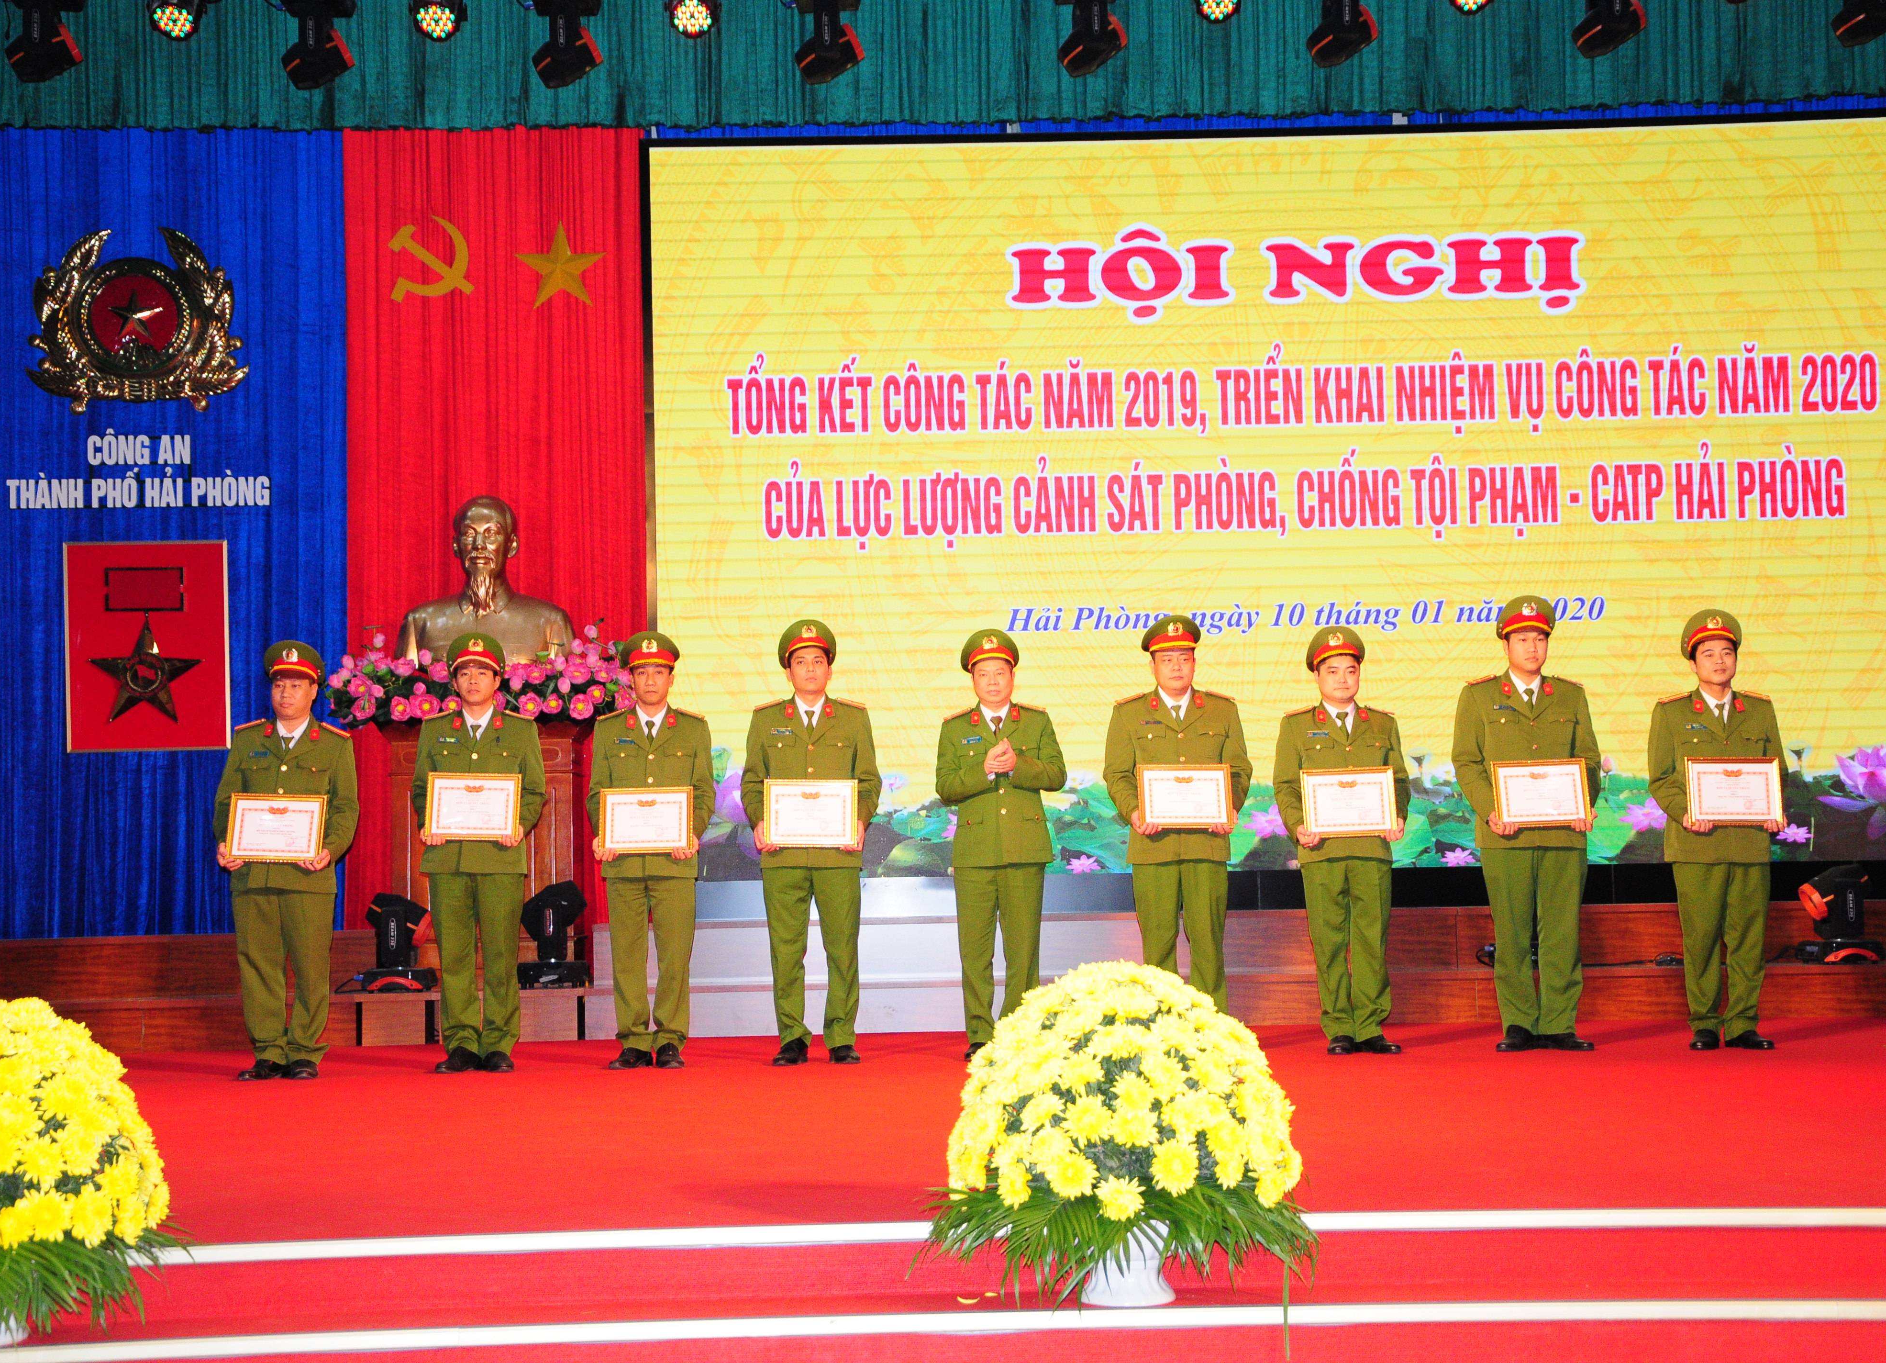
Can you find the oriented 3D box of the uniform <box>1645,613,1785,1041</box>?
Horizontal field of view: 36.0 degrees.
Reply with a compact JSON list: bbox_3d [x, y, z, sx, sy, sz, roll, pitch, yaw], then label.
[{"bbox_3d":[3.142,0.599,11.800,0.484,1.765,0.400,-1,0,0],"label":"uniform"}]

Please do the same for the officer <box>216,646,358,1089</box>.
[{"bbox_3d":[-2.652,0.711,11.700,0.594,1.751,0.390,-1,-1,7],"label":"officer"}]

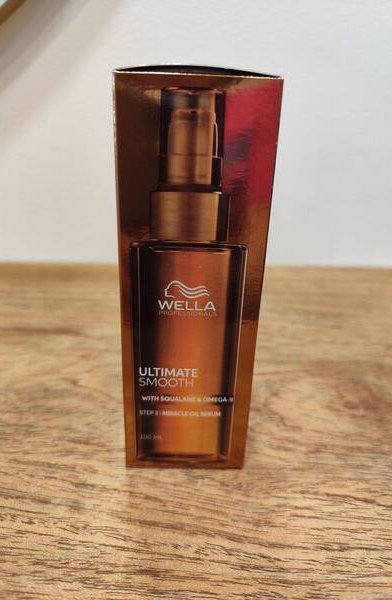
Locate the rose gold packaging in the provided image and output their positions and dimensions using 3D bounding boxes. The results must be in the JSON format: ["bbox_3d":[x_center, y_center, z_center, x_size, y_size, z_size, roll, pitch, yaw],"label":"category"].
[{"bbox_3d":[-0.003,-0.007,0.178,0.053,0.159,0.053,2,21,-2],"label":"rose gold packaging"}]

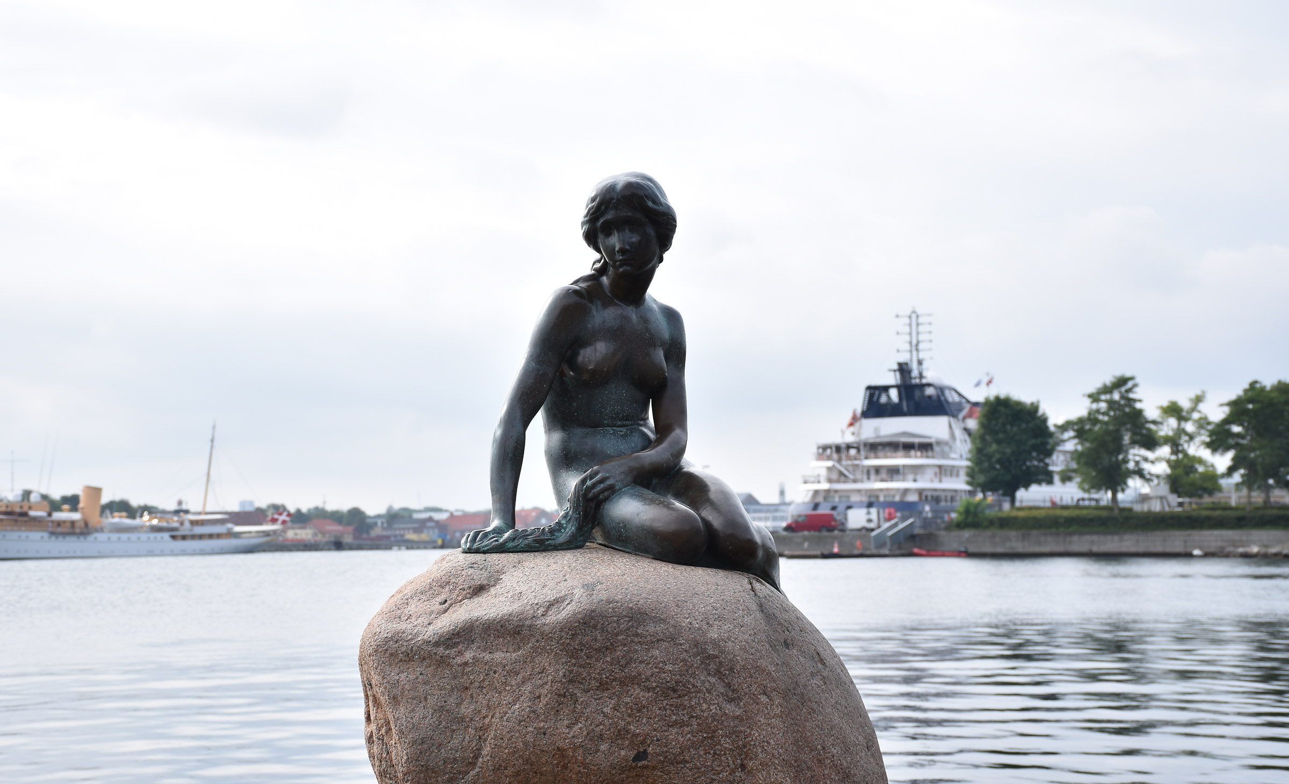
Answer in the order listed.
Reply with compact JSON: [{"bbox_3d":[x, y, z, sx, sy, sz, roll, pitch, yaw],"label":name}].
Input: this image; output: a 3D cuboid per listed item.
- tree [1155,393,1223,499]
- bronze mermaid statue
[{"bbox_3d":[61.108,6.400,290.000,7.600,12.700,7.400,0,-3,0],"label":"tree"},{"bbox_3d":[-0.071,-0.029,7.750,0.960,1.260,0.750,1,-4,-24],"label":"bronze mermaid statue"}]

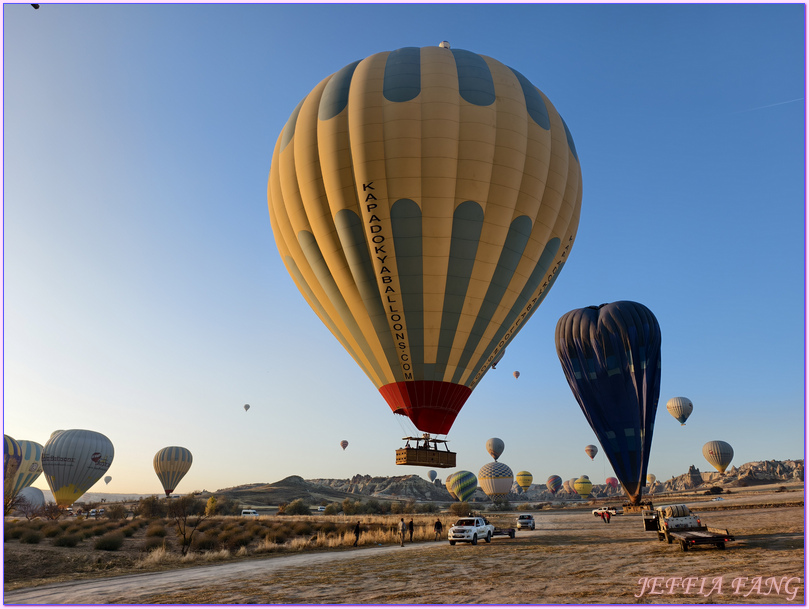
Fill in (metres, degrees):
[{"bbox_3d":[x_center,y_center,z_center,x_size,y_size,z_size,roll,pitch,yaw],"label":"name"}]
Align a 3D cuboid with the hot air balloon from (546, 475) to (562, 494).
[{"bbox_3d":[251.520,301.760,900.080,25.000,30.100,25.000,-5,-21,14],"label":"hot air balloon"}]

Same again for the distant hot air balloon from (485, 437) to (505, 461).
[{"bbox_3d":[127.810,203.610,755.080,25.500,31.710,25.500,-3,-21,9],"label":"distant hot air balloon"}]

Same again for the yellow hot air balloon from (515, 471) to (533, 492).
[{"bbox_3d":[184.460,271.270,824.040,25.000,29.770,25.000,-4,-21,11],"label":"yellow hot air balloon"}]

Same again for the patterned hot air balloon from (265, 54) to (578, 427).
[{"bbox_3d":[1.760,-5.400,47.500,27.300,32.730,27.300,-1,-20,2],"label":"patterned hot air balloon"}]

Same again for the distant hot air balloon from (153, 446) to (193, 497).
[{"bbox_3d":[-145.630,105.020,337.650,23.000,30.820,23.000,0,-20,0],"label":"distant hot air balloon"}]

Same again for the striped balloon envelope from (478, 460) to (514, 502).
[{"bbox_3d":[60.070,116.570,351.480,23.000,25.680,23.000,0,-20,0],"label":"striped balloon envelope"}]

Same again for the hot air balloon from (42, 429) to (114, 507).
[{"bbox_3d":[-120.220,60.360,197.500,23.000,28.380,23.000,0,-20,0],"label":"hot air balloon"}]

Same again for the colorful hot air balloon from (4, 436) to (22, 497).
[{"bbox_3d":[-145.000,57.610,183.260,23.000,28.060,23.000,0,-20,0],"label":"colorful hot air balloon"}]

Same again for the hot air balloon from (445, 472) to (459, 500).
[{"bbox_3d":[52.610,181.450,532.110,22.500,25.900,22.500,0,-20,0],"label":"hot air balloon"}]

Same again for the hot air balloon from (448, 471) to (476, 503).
[{"bbox_3d":[53.840,164.980,487.590,25.000,27.020,25.000,-2,-20,6],"label":"hot air balloon"}]

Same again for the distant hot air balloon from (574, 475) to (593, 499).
[{"bbox_3d":[214.940,221.420,644.770,21.500,24.690,21.500,0,-20,0],"label":"distant hot air balloon"}]

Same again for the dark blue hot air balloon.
[{"bbox_3d":[36.480,16.380,94.370,17.800,35.020,17.000,-8,-22,20],"label":"dark blue hot air balloon"}]

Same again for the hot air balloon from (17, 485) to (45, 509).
[{"bbox_3d":[-325.510,168.980,468.400,20.500,18.400,20.500,13,-24,-31],"label":"hot air balloon"}]

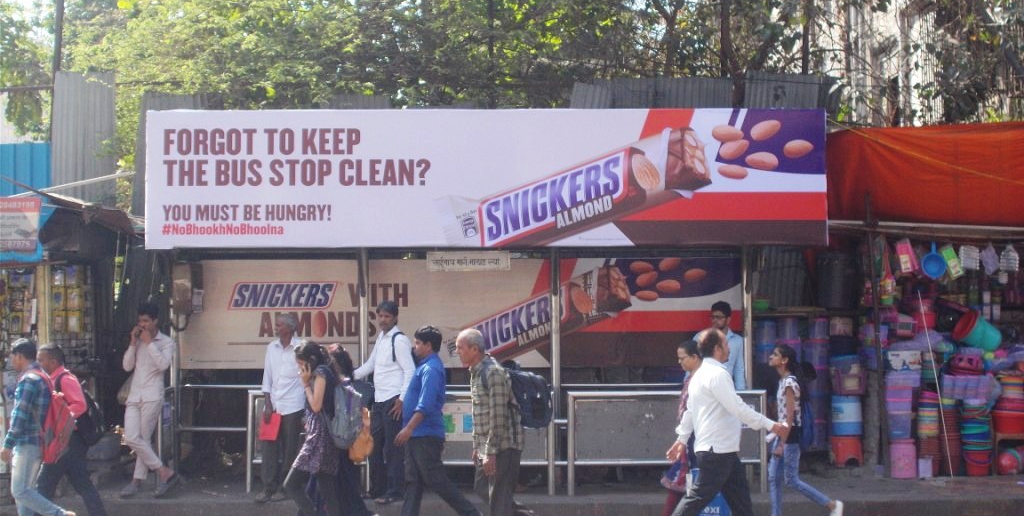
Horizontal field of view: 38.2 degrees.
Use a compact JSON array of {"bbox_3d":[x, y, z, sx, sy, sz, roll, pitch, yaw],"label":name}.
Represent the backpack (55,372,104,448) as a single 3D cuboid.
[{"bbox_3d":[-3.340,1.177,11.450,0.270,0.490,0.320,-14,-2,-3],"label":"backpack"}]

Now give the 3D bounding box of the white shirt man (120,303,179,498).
[{"bbox_3d":[-3.100,1.219,12.650,0.480,1.670,0.380,-1,-3,19],"label":"white shirt man"}]

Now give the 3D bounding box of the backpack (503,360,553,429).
[{"bbox_3d":[0.112,0.983,10.650,0.290,0.460,0.320,-10,-3,-5],"label":"backpack"}]

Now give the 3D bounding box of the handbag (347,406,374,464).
[{"bbox_3d":[-1.138,1.338,11.150,0.220,0.420,0.140,1,-3,-20],"label":"handbag"}]

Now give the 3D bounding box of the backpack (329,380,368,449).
[{"bbox_3d":[-1.209,1.153,10.900,0.250,0.460,0.310,-5,-3,-6],"label":"backpack"}]

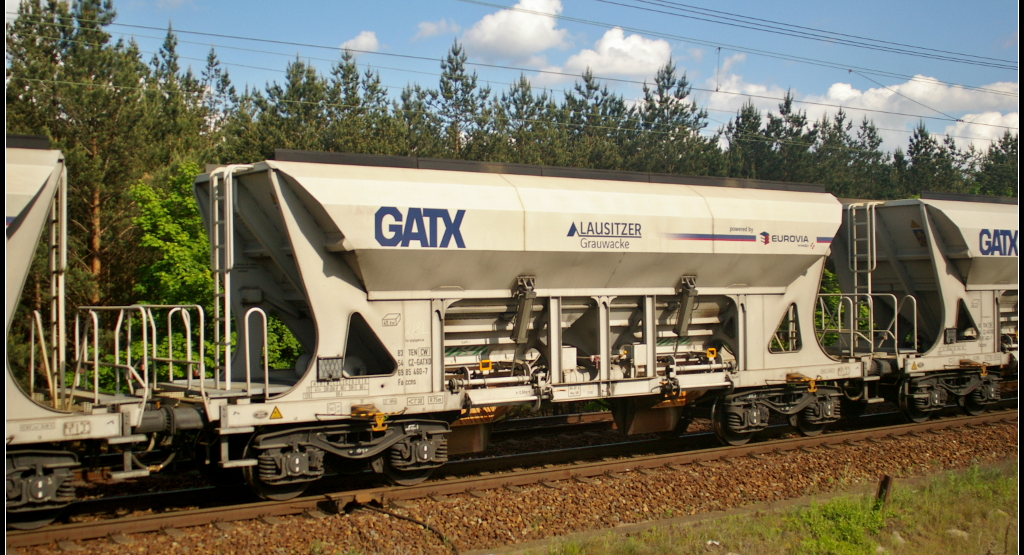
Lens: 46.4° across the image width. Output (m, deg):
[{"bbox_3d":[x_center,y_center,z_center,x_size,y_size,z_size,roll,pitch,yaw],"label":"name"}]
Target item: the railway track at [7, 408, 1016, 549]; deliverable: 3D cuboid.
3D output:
[{"bbox_3d":[1.937,2.767,18.678,19.000,0.200,1.650,0,-1,-36],"label":"railway track"}]

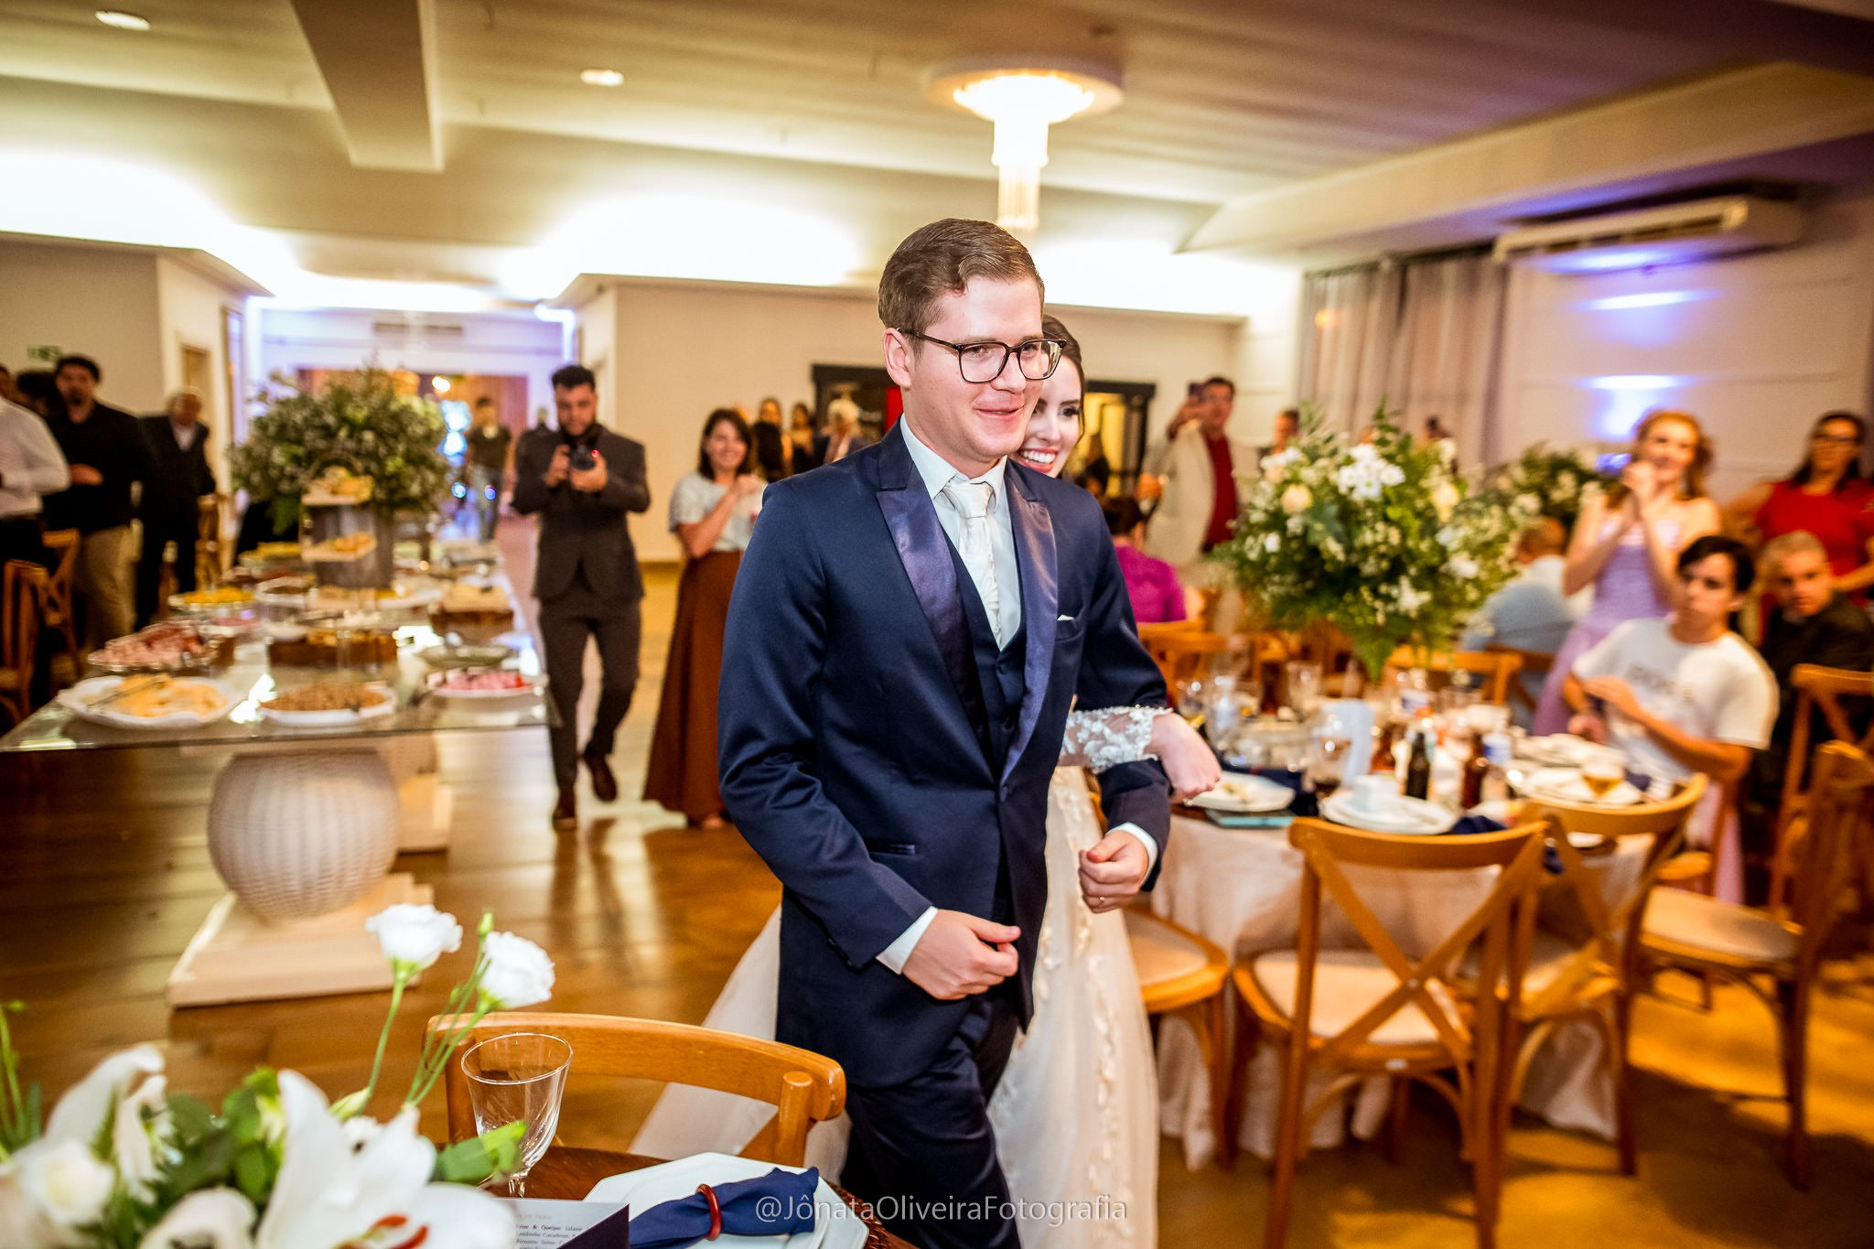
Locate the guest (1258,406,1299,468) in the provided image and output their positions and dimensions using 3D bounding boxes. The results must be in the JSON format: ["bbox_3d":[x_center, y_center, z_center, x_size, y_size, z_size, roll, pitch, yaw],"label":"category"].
[{"bbox_3d":[2.308,-0.588,8.537,0.500,1.742,0.350,7,10,30],"label":"guest"}]

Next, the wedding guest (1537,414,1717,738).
[{"bbox_3d":[2.390,0.165,4.101,0.680,1.720,0.600,8,11,30],"label":"wedding guest"}]

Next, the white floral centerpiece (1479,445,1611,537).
[{"bbox_3d":[3.049,-0.589,6.200,0.720,0.600,0.700,6,10,26],"label":"white floral centerpiece"}]

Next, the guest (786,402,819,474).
[{"bbox_3d":[-1.219,-1.102,11.136,0.460,1.714,0.300,2,9,-3],"label":"guest"}]

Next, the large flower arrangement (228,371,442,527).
[{"bbox_3d":[-2.538,-0.742,5.300,0.870,0.680,0.800,-2,10,-26],"label":"large flower arrangement"}]

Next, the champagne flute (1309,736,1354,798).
[{"bbox_3d":[0.872,0.326,2.786,0.087,0.168,0.087,2,9,0],"label":"champagne flute"}]

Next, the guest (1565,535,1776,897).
[{"bbox_3d":[1.885,0.442,3.401,0.743,1.346,0.544,-3,11,-31],"label":"guest"}]

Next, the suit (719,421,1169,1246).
[{"bbox_3d":[-0.003,0.563,1.466,0.535,1.525,0.406,-3,11,-28],"label":"suit"}]

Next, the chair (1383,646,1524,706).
[{"bbox_3d":[1.652,0.560,4.063,0.485,0.881,0.525,5,10,17],"label":"chair"}]

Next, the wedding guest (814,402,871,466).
[{"bbox_3d":[-0.703,-0.755,9.034,0.460,1.705,0.330,2,9,0],"label":"wedding guest"}]

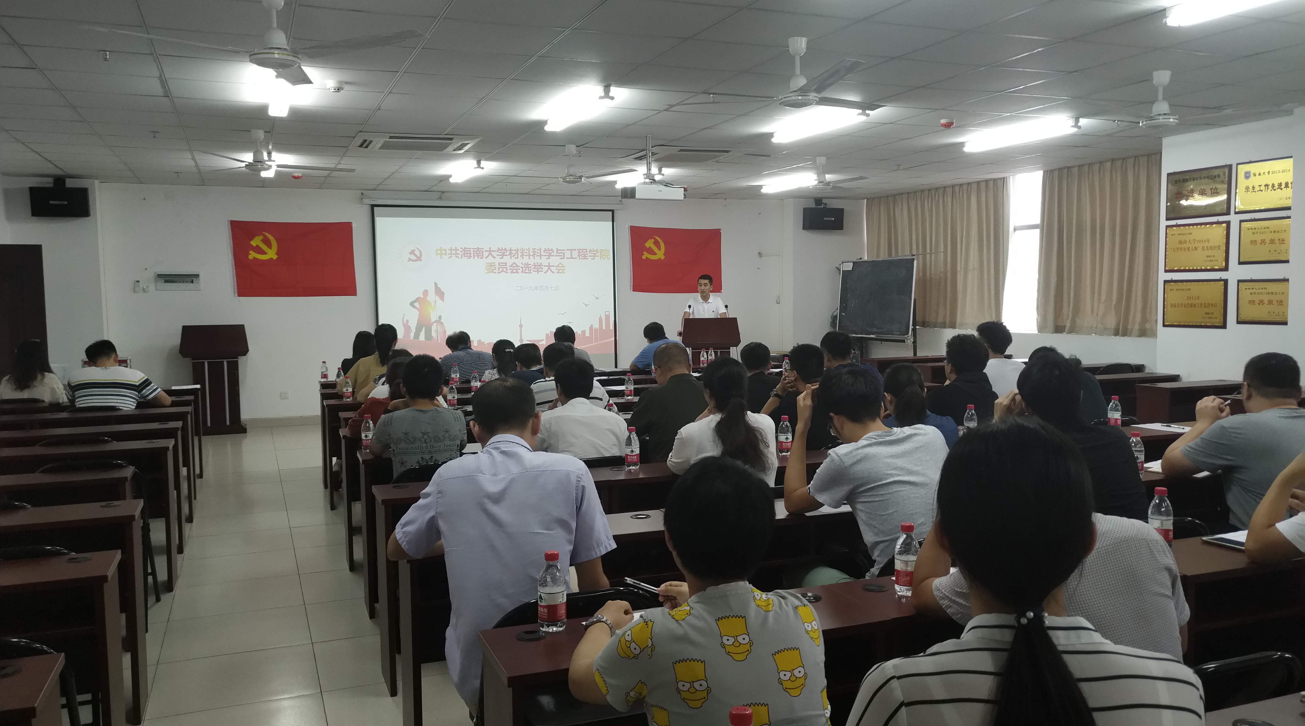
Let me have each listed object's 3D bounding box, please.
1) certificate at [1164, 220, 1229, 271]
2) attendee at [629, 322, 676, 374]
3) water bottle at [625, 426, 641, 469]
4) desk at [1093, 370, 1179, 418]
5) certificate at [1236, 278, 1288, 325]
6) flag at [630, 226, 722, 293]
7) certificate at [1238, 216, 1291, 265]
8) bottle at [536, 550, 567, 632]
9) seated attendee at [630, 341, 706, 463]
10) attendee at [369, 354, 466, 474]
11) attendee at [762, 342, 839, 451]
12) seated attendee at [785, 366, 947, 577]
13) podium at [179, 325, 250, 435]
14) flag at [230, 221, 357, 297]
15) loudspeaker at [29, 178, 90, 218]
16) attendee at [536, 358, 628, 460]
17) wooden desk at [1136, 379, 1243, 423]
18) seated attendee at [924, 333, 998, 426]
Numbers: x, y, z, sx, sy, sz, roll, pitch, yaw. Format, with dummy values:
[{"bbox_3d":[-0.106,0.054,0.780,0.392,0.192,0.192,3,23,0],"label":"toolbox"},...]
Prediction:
[{"bbox_3d":[4.746,-1.006,8.220,0.030,0.420,0.610,-3,5,-23],"label":"certificate"},{"bbox_3d":[0.013,0.223,9.314,0.560,1.245,0.750,-3,5,-28],"label":"attendee"},{"bbox_3d":[-0.086,0.370,4.210,0.065,0.187,0.065,-1,5,0],"label":"water bottle"},{"bbox_3d":[3.684,0.491,7.444,0.940,0.760,0.360,-3,5,-23],"label":"desk"},{"bbox_3d":[4.767,-0.470,7.354,0.025,0.353,0.450,-2,4,-23],"label":"certificate"},{"bbox_3d":[0.367,-1.492,13.707,1.450,0.940,0.030,-3,5,-23],"label":"flag"},{"bbox_3d":[4.762,-0.946,7.325,0.025,0.353,0.450,-2,4,-23],"label":"certificate"},{"bbox_3d":[-0.244,0.532,2.226,0.065,0.187,0.065,-3,5,-23],"label":"bottle"},{"bbox_3d":[0.083,0.545,5.035,0.520,1.300,0.750,-2,4,-23],"label":"seated attendee"},{"bbox_3d":[-1.095,0.599,4.499,0.510,1.280,0.750,-2,4,-23],"label":"attendee"},{"bbox_3d":[0.810,0.495,5.292,0.500,1.250,0.750,-3,5,-23],"label":"attendee"},{"bbox_3d":[0.705,0.670,3.162,0.530,1.300,0.800,-2,4,-23],"label":"seated attendee"},{"bbox_3d":[-5.079,0.198,10.915,0.730,1.277,0.480,-2,4,-23],"label":"podium"},{"bbox_3d":[-4.335,-1.254,11.439,1.400,0.930,0.030,-3,5,-23],"label":"flag"},{"bbox_3d":[-6.083,-1.659,9.666,0.520,0.330,0.330,-3,5,-29],"label":"loudspeaker"},{"bbox_3d":[-0.383,0.570,4.787,0.500,1.240,0.750,-3,5,-23],"label":"attendee"},{"bbox_3d":[4.456,0.549,7.738,1.040,0.765,0.310,-2,5,-20],"label":"wooden desk"},{"bbox_3d":[1.760,0.474,5.528,0.520,1.295,0.740,-3,5,-31],"label":"seated attendee"}]

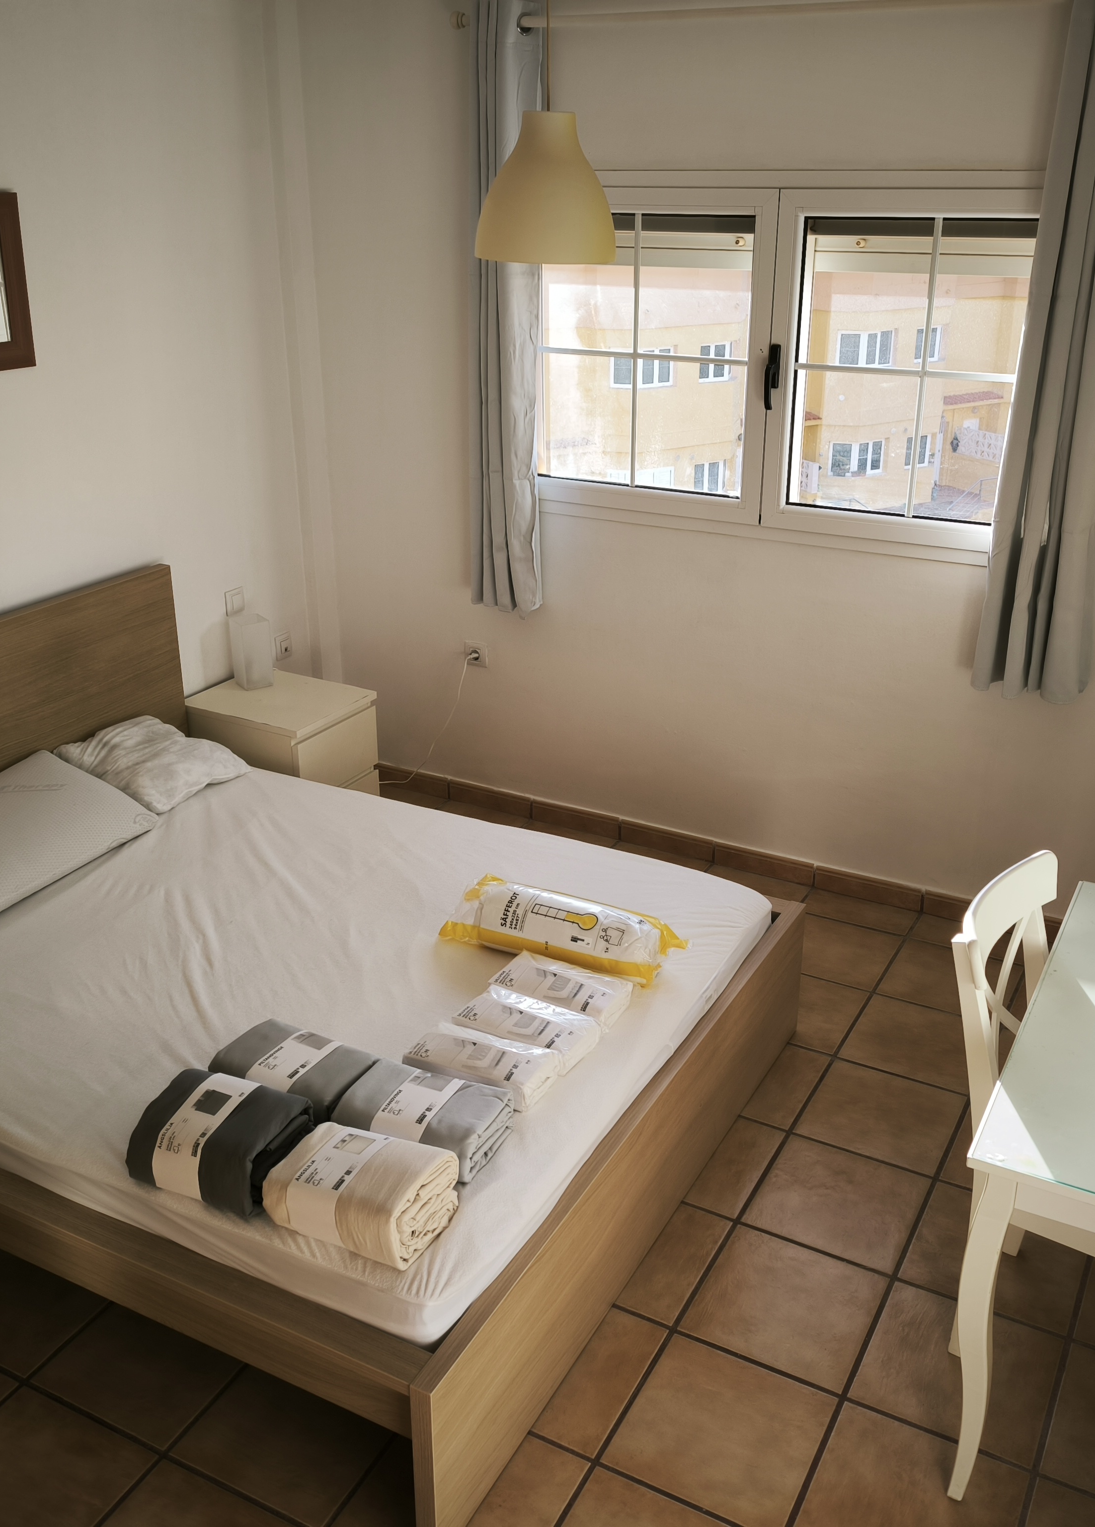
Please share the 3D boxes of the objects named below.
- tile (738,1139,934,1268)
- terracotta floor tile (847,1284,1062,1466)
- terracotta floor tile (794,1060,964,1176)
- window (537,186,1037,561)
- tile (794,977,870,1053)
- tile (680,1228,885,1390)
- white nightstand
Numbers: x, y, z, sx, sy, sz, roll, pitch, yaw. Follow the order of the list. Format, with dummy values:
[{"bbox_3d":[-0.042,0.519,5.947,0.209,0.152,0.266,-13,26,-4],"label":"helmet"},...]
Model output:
[{"bbox_3d":[0.640,0.970,3.103,0.333,0.015,0.333,12,26,26],"label":"tile"},{"bbox_3d":[0.780,1.153,2.677,0.333,0.015,0.333,12,26,26],"label":"terracotta floor tile"},{"bbox_3d":[0.802,0.851,3.380,0.333,0.015,0.333,12,26,26],"label":"terracotta floor tile"},{"bbox_3d":[0.627,-1.108,3.954,1.720,0.960,0.080,12,26,26],"label":"window"},{"bbox_3d":[0.662,0.668,3.807,0.333,0.015,0.333,12,26,26],"label":"tile"},{"bbox_3d":[0.478,1.089,2.826,0.333,0.015,0.333,12,26,26],"label":"tile"},{"bbox_3d":[-0.844,0.047,4.547,0.480,0.550,0.400,12,26,26],"label":"white nightstand"}]

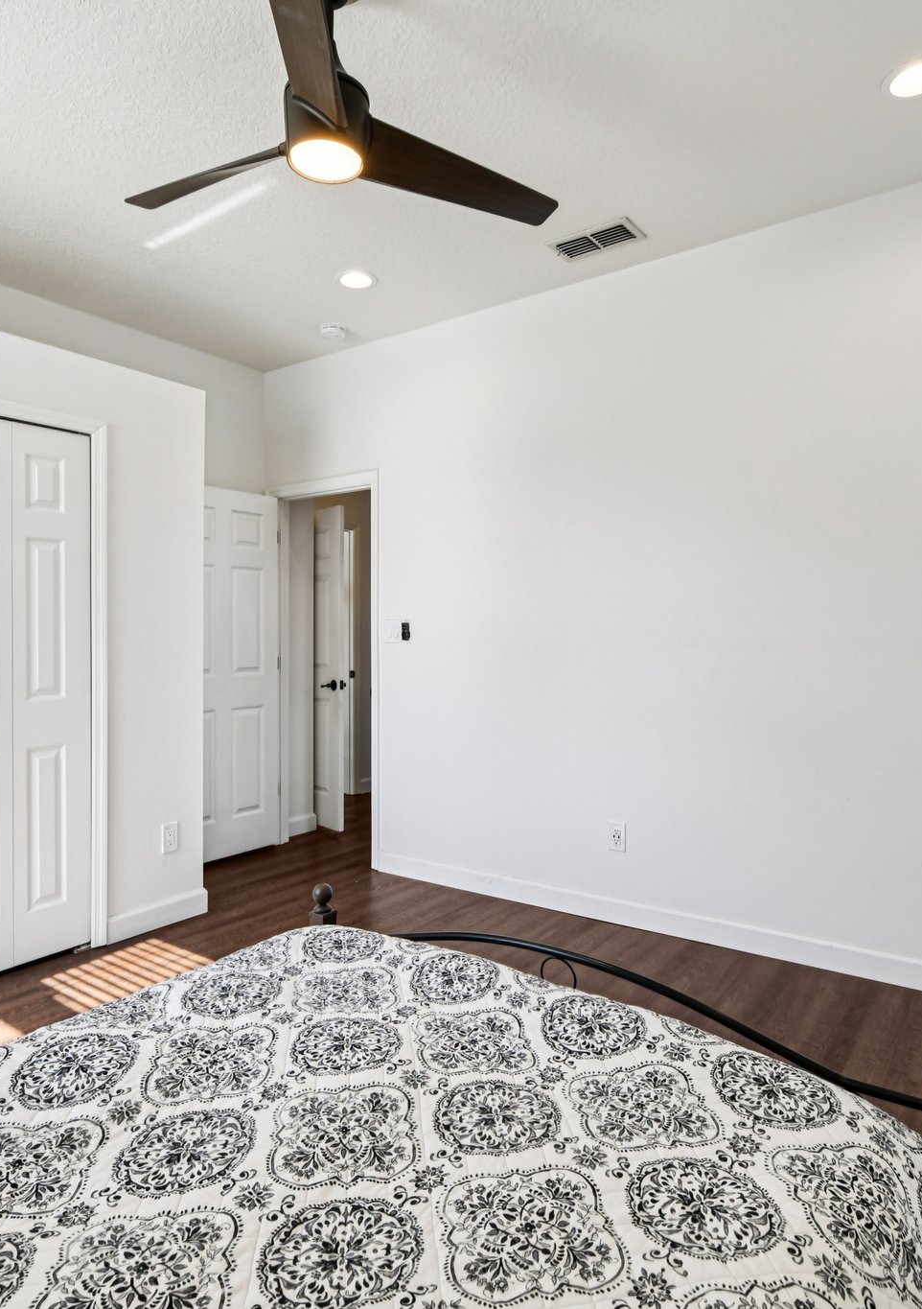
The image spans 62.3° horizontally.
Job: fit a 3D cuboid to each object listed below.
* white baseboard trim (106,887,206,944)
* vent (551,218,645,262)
[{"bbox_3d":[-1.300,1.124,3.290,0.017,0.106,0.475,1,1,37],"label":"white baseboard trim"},{"bbox_3d":[0.545,-1.650,3.060,0.347,0.020,0.195,1,1,37],"label":"vent"}]

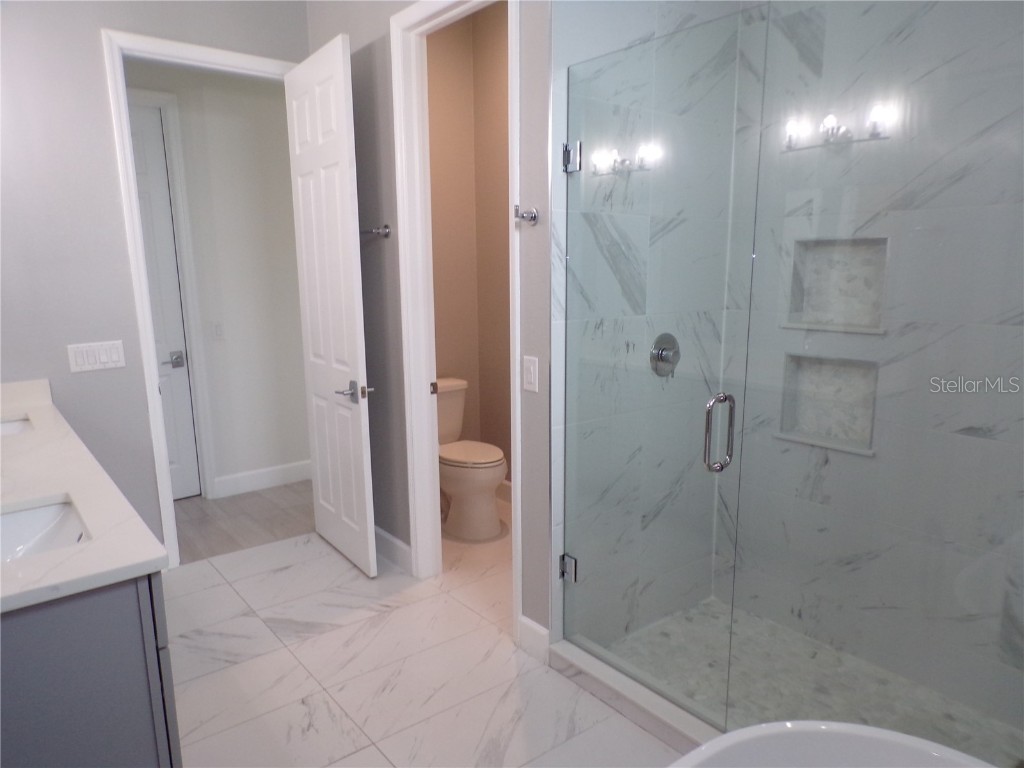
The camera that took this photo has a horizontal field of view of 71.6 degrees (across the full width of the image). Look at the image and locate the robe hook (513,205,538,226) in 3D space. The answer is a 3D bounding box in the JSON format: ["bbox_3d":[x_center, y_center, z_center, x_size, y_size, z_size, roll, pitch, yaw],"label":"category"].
[{"bbox_3d":[0.048,-0.582,2.460,0.078,0.070,0.060,-9,13,-38],"label":"robe hook"}]

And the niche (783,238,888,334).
[{"bbox_3d":[1.260,-0.377,2.728,0.105,0.350,0.390,-9,13,-38],"label":"niche"}]

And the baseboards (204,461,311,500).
[{"bbox_3d":[-1.645,0.633,4.840,0.780,0.132,0.015,-9,13,-38],"label":"baseboards"}]

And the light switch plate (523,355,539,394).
[{"bbox_3d":[0.067,-0.036,2.596,0.008,0.124,0.079,-9,13,-38],"label":"light switch plate"}]

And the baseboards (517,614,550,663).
[{"bbox_3d":[0.093,0.991,2.758,0.015,0.142,0.172,-9,13,-38],"label":"baseboards"}]

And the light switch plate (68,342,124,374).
[{"bbox_3d":[-1.896,-0.125,3.245,0.215,0.122,0.008,-9,13,-38],"label":"light switch plate"}]

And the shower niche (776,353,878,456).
[{"bbox_3d":[1.264,0.067,2.808,0.105,0.350,0.390,-9,13,-38],"label":"shower niche"}]

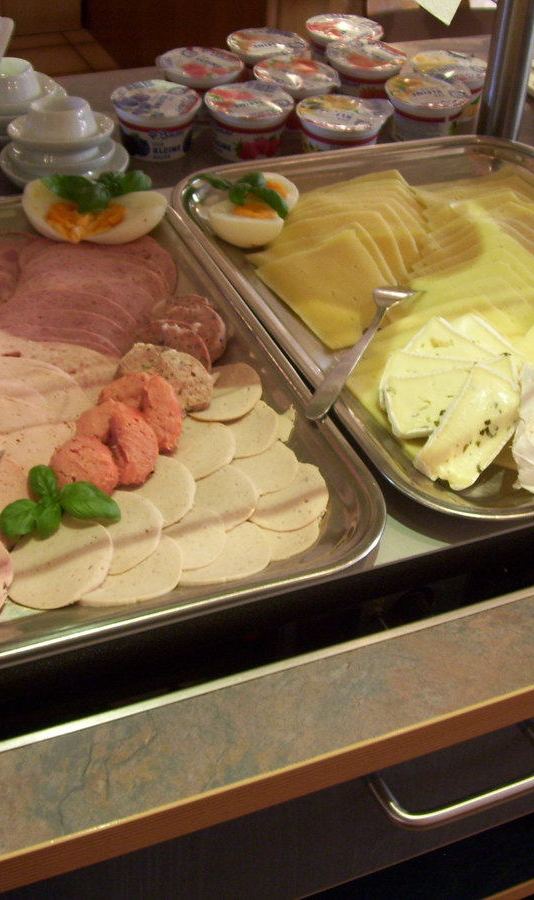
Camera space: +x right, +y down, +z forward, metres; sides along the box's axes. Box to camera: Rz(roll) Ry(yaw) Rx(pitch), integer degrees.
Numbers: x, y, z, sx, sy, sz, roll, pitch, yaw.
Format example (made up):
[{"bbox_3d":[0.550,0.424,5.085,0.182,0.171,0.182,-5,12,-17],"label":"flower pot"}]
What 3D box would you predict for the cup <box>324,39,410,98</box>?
[{"bbox_3d":[0.088,-0.336,1.122,0.073,0.043,0.073,3,37,-2],"label":"cup"}]

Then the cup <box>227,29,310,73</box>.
[{"bbox_3d":[-0.001,-0.350,1.131,0.073,0.043,0.073,3,37,-2],"label":"cup"}]

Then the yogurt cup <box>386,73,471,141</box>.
[{"bbox_3d":[0.134,-0.287,1.061,0.073,0.043,0.073,3,37,-2],"label":"yogurt cup"}]

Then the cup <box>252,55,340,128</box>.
[{"bbox_3d":[0.024,-0.307,1.076,0.073,0.043,0.073,3,37,-2],"label":"cup"}]

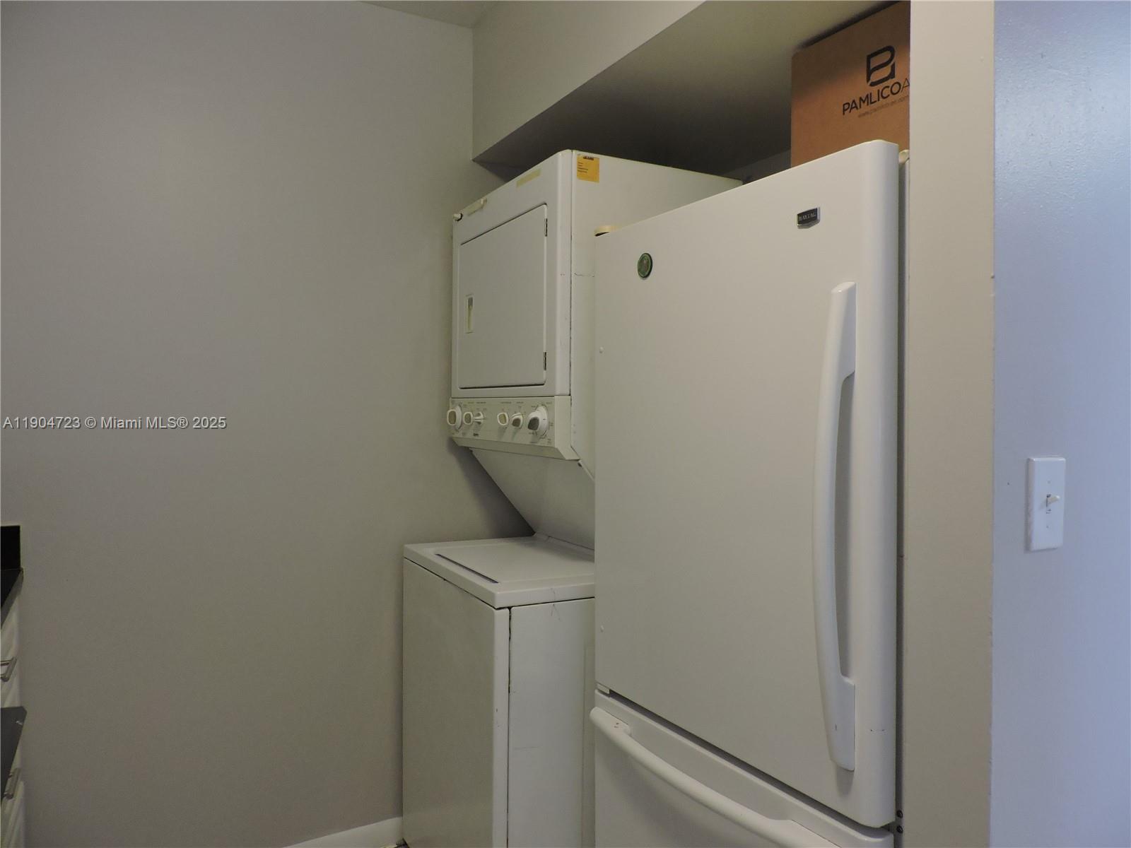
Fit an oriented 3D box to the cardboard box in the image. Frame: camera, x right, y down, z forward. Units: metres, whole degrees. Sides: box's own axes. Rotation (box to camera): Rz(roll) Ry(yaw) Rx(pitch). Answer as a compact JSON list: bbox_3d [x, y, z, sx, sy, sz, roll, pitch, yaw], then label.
[{"bbox_3d":[0.764,-0.614,1.607,0.360,0.385,0.455,-1,1,-32],"label":"cardboard box"}]

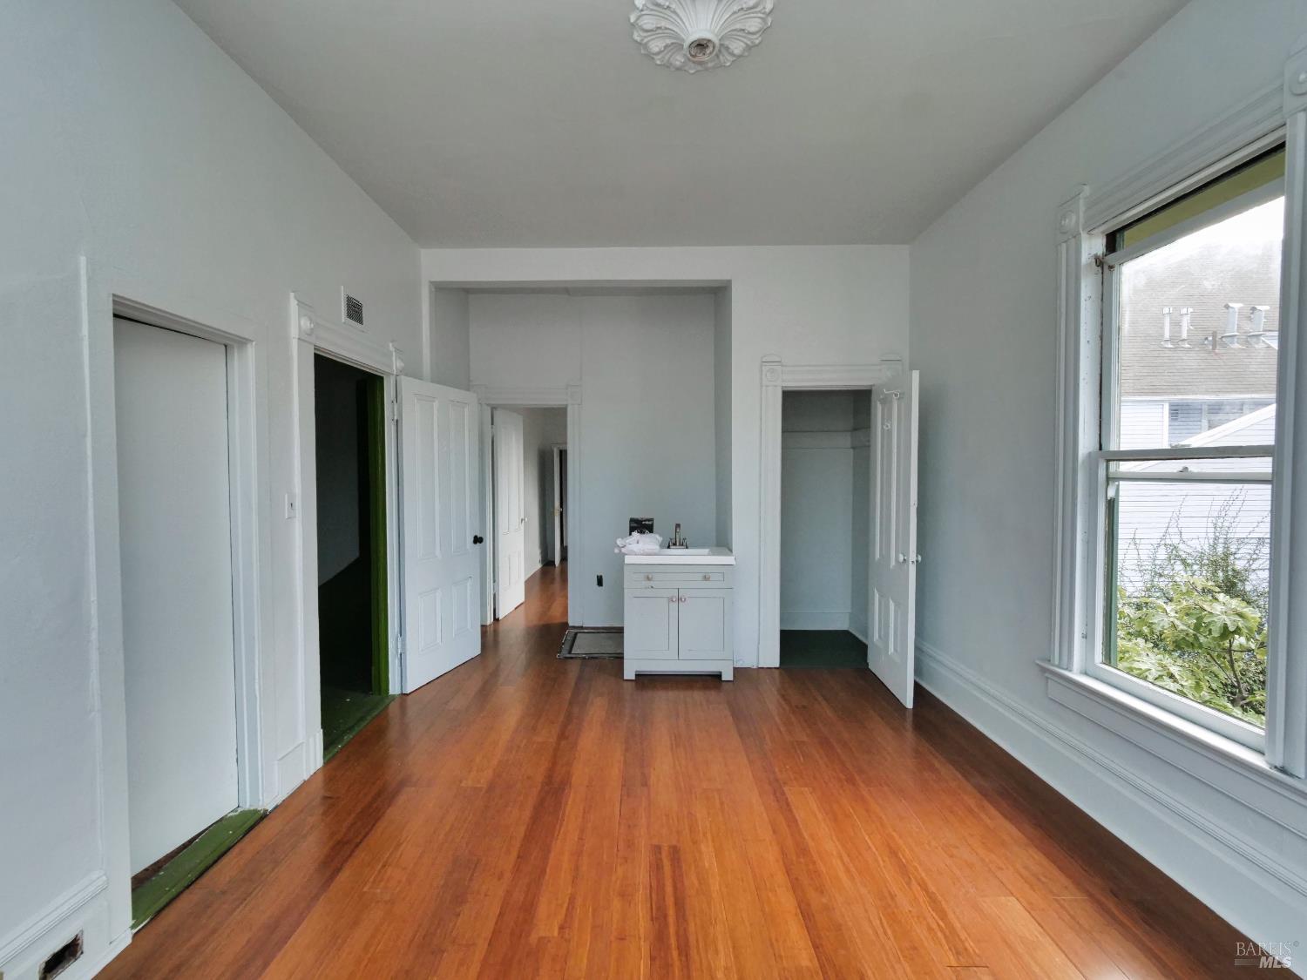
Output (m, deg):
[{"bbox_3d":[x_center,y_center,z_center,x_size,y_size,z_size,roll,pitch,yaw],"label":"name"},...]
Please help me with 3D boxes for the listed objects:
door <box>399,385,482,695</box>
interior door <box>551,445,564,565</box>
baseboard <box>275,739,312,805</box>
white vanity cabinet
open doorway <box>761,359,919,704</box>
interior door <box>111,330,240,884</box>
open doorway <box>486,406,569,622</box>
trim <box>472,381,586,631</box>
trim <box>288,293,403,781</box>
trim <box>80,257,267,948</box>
[{"bbox_3d":[-1.515,0.293,3.824,0.045,2.064,0.812,0,2,15],"label":"door"},{"bbox_3d":[-1.545,0.261,8.616,0.045,1.881,0.713,0,2,-2],"label":"interior door"},{"bbox_3d":[-1.645,1.280,2.395,0.030,0.198,0.228,0,2,0],"label":"baseboard"},{"bbox_3d":[0.180,0.890,3.923,0.777,0.876,0.475,0,2,0],"label":"white vanity cabinet"},{"bbox_3d":[1.315,0.191,3.577,1.059,2.287,0.752,0,2,0],"label":"open doorway"},{"bbox_3d":[-1.830,0.392,1.948,0.045,1.980,0.604,0,2,7],"label":"interior door"},{"bbox_3d":[-1.197,0.256,5.072,0.782,2.089,0.148,0,2,0],"label":"open doorway"},{"bbox_3d":[-1.187,0.153,5.050,1.030,2.297,0.109,0,2,0],"label":"trim"},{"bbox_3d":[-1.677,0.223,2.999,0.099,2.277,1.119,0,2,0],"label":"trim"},{"bbox_3d":[-1.681,0.353,1.903,0.119,2.079,0.742,0,2,0],"label":"trim"}]

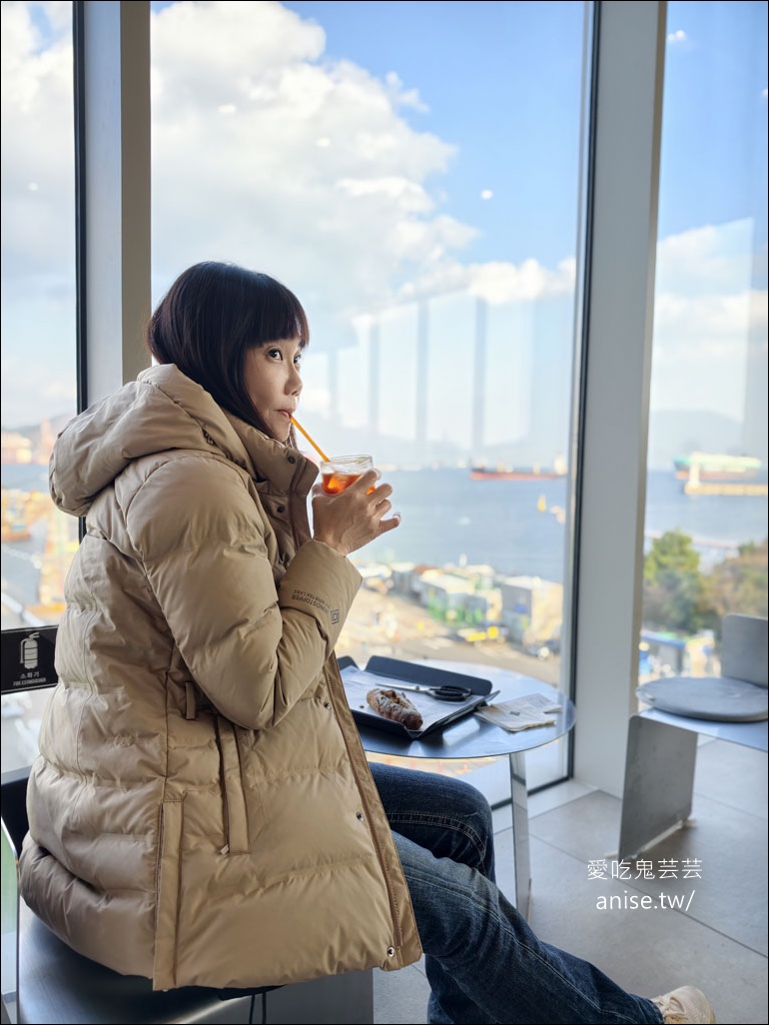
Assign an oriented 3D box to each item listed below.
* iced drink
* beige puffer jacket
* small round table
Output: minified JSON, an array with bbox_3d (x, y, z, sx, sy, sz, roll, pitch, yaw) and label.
[{"bbox_3d":[-0.048,-0.028,0.955,0.073,0.095,0.073,-5,3,0],"label":"iced drink"},{"bbox_3d":[-0.257,0.168,0.967,0.475,0.745,0.490,-1,4,-27],"label":"beige puffer jacket"},{"bbox_3d":[0.086,0.643,1.540,0.624,0.490,0.624,1,4,0],"label":"small round table"}]

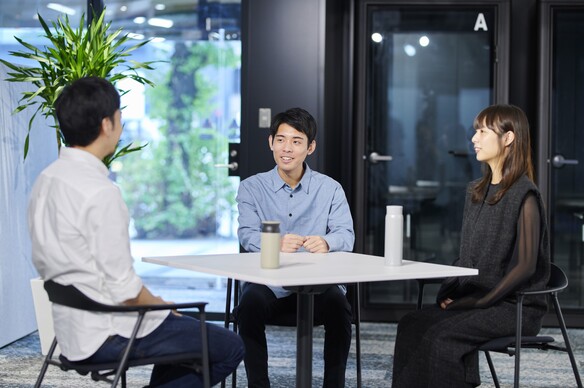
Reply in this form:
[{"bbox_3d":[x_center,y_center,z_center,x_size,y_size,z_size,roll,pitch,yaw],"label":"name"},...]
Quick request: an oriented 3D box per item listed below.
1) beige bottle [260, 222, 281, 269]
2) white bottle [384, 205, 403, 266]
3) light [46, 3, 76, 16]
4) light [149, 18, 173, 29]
[{"bbox_3d":[-0.075,0.183,4.930,0.066,0.170,0.066,1,2,0],"label":"beige bottle"},{"bbox_3d":[0.376,0.155,5.070,0.066,0.219,0.066,1,2,0],"label":"white bottle"},{"bbox_3d":[-2.661,-2.130,15.900,0.120,0.060,0.750,1,2,10],"label":"light"},{"bbox_3d":[-1.686,-2.186,17.657,0.120,0.060,0.750,1,2,10],"label":"light"}]

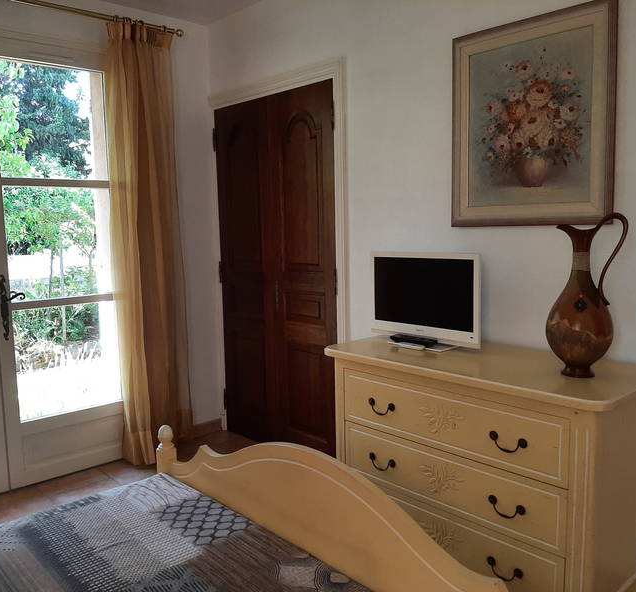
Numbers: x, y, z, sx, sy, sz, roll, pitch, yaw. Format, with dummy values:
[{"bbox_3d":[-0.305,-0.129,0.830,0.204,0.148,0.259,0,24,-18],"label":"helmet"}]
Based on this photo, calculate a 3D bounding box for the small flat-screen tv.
[{"bbox_3d":[0.416,0.011,2.363,0.180,0.363,0.532,-7,9,-43],"label":"small flat-screen tv"}]

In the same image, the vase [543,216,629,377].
[{"bbox_3d":[0.826,-0.003,1.831,0.222,0.498,0.190,2,7,27],"label":"vase"}]

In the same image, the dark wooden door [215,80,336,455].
[{"bbox_3d":[-0.247,-0.094,3.416,0.050,2.040,1.040,-7,9,-43],"label":"dark wooden door"}]

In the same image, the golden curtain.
[{"bbox_3d":[-0.940,-0.258,3.352,0.440,2.380,0.170,-7,9,-43],"label":"golden curtain"}]

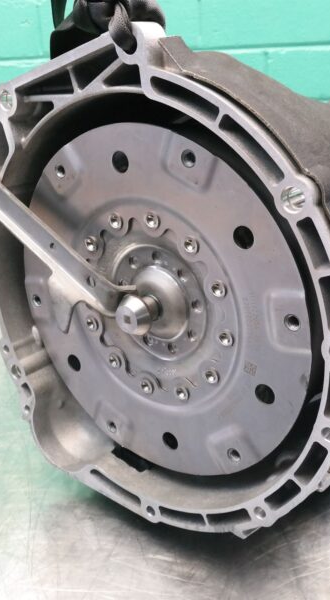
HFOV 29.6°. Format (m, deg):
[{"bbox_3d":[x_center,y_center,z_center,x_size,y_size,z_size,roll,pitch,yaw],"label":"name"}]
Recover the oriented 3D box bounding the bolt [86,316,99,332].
[{"bbox_3d":[-0.062,0.021,0.531,0.012,0.012,0.007,10,24,38],"label":"bolt"}]

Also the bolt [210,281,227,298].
[{"bbox_3d":[0.037,-0.007,0.434,0.012,0.012,0.007,10,24,38],"label":"bolt"}]

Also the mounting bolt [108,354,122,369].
[{"bbox_3d":[-0.042,0.052,0.527,0.012,0.012,0.007,10,24,38],"label":"mounting bolt"}]

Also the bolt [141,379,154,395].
[{"bbox_3d":[-0.014,0.071,0.512,0.012,0.012,0.007,10,24,38],"label":"bolt"}]

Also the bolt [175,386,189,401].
[{"bbox_3d":[0.014,0.073,0.488,0.012,0.012,0.007,10,24,38],"label":"bolt"}]

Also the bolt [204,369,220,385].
[{"bbox_3d":[0.035,0.057,0.463,0.012,0.012,0.007,10,24,38],"label":"bolt"}]

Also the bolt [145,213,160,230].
[{"bbox_3d":[-0.009,-0.057,0.453,0.012,0.012,0.007,10,24,38],"label":"bolt"}]

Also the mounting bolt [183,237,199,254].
[{"bbox_3d":[0.019,-0.038,0.437,0.012,0.012,0.007,10,24,38],"label":"mounting bolt"}]

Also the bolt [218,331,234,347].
[{"bbox_3d":[0.043,0.028,0.443,0.012,0.012,0.007,10,24,38],"label":"bolt"}]

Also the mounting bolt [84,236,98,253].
[{"bbox_3d":[-0.059,-0.045,0.501,0.012,0.012,0.007,10,24,38],"label":"mounting bolt"}]

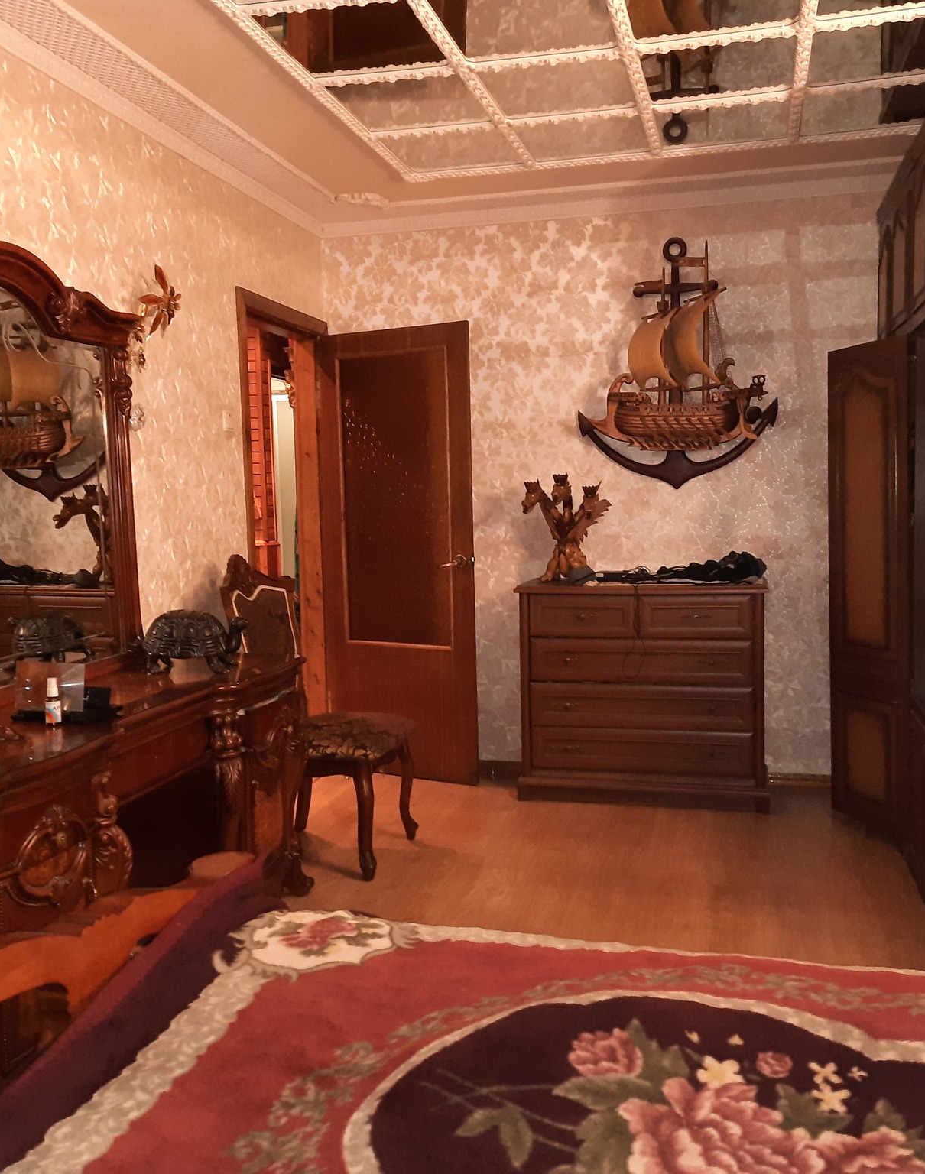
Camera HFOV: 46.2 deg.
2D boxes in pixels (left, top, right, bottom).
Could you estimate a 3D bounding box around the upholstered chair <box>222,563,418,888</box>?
[{"bbox_3d":[-0.507,0.420,3.844,0.595,1.075,0.490,0,5,17],"label":"upholstered chair"}]

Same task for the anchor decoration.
[{"bbox_3d":[0.879,-0.931,4.485,0.835,1.040,0.270,0,5,14],"label":"anchor decoration"}]

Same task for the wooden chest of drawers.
[{"bbox_3d":[0.760,0.433,4.544,1.001,0.878,0.441,0,5,14],"label":"wooden chest of drawers"}]

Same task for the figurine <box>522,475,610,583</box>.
[{"bbox_3d":[0.428,-0.232,4.519,0.360,0.467,0.260,1,5,22],"label":"figurine"}]

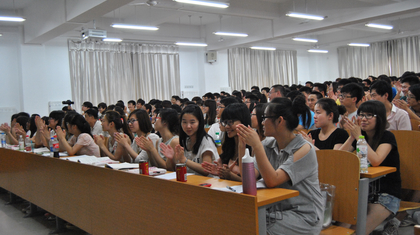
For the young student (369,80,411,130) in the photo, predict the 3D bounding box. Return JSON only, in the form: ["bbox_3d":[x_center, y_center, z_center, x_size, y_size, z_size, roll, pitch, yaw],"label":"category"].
[{"bbox_3d":[1.643,0.297,3.845,0.640,1.270,0.480,-5,2,-39],"label":"young student"}]

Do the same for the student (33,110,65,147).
[{"bbox_3d":[-1.950,0.580,5.410,0.610,1.220,0.450,-5,2,-39],"label":"student"}]

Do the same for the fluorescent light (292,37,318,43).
[{"bbox_3d":[2.961,-2.383,12.979,1.230,0.090,0.120,-5,2,-39],"label":"fluorescent light"}]

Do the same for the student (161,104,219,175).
[{"bbox_3d":[-0.152,0.540,3.161,0.450,1.230,0.610,-2,2,36],"label":"student"}]

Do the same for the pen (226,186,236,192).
[{"bbox_3d":[0.119,0.398,2.335,0.012,0.012,0.145,-4,2,-16],"label":"pen"}]

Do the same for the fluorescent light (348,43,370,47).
[{"bbox_3d":[5.329,-2.579,14.985,1.230,0.090,0.120,-5,2,-39],"label":"fluorescent light"}]

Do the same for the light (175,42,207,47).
[{"bbox_3d":[-0.542,-2.170,12.511,1.230,0.090,0.120,-5,2,-39],"label":"light"}]

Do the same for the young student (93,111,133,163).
[{"bbox_3d":[-1.048,0.564,4.378,0.610,1.210,0.440,-5,2,-39],"label":"young student"}]

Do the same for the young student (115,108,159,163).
[{"bbox_3d":[-0.734,0.555,3.938,0.440,1.220,0.610,-2,2,43],"label":"young student"}]

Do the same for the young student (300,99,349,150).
[{"bbox_3d":[0.889,0.462,3.265,0.450,1.220,0.610,-2,2,43],"label":"young student"}]

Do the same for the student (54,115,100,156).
[{"bbox_3d":[-1.494,0.586,4.841,0.650,1.190,0.450,-5,2,-39],"label":"student"}]

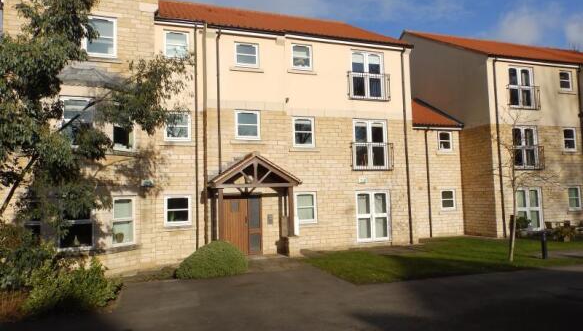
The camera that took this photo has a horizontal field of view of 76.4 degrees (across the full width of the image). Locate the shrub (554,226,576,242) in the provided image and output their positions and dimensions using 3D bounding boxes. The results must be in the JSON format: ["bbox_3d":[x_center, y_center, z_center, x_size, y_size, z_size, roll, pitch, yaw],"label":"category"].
[{"bbox_3d":[11.019,2.745,14.954,0.780,0.620,0.700,-4,-5,36],"label":"shrub"}]

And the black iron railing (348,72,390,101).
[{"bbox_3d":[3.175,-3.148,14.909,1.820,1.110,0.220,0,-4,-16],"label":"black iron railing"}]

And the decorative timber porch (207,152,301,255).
[{"bbox_3d":[-1.272,1.388,12.669,3.030,3.600,1.350,0,-4,-16],"label":"decorative timber porch"}]

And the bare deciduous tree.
[{"bbox_3d":[6.998,0.565,11.057,1.720,4.630,1.650,-4,-5,32],"label":"bare deciduous tree"}]

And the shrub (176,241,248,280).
[{"bbox_3d":[-2.277,2.653,10.734,2.000,0.860,1.600,0,-4,-16],"label":"shrub"}]

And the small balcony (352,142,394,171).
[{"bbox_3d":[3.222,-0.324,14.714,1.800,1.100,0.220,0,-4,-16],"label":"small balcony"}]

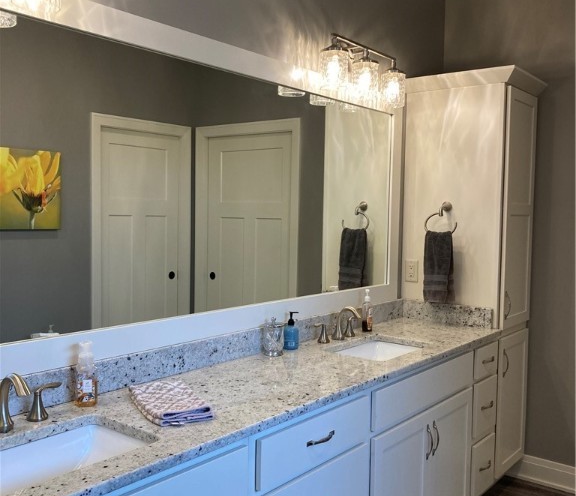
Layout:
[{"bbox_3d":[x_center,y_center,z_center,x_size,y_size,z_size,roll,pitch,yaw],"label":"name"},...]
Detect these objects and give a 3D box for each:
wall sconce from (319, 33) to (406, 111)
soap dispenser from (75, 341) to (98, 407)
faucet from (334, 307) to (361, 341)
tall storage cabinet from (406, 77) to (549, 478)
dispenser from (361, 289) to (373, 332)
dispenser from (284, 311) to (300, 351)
[{"bbox_3d":[0.333,-0.802,2.858,0.186,0.234,0.637,3,4,38],"label":"wall sconce"},{"bbox_3d":[-0.582,0.360,1.799,0.060,0.180,0.060,-1,4,-32],"label":"soap dispenser"},{"bbox_3d":[0.263,0.337,2.778,0.144,0.148,0.058,3,4,38],"label":"faucet"},{"bbox_3d":[0.987,0.206,3.414,0.607,2.194,0.515,3,4,38],"label":"tall storage cabinet"},{"bbox_3d":[0.386,0.300,3.004,0.049,0.203,0.049,-2,4,-42],"label":"dispenser"},{"bbox_3d":[0.017,0.342,2.576,0.058,0.152,0.061,2,3,22],"label":"dispenser"}]

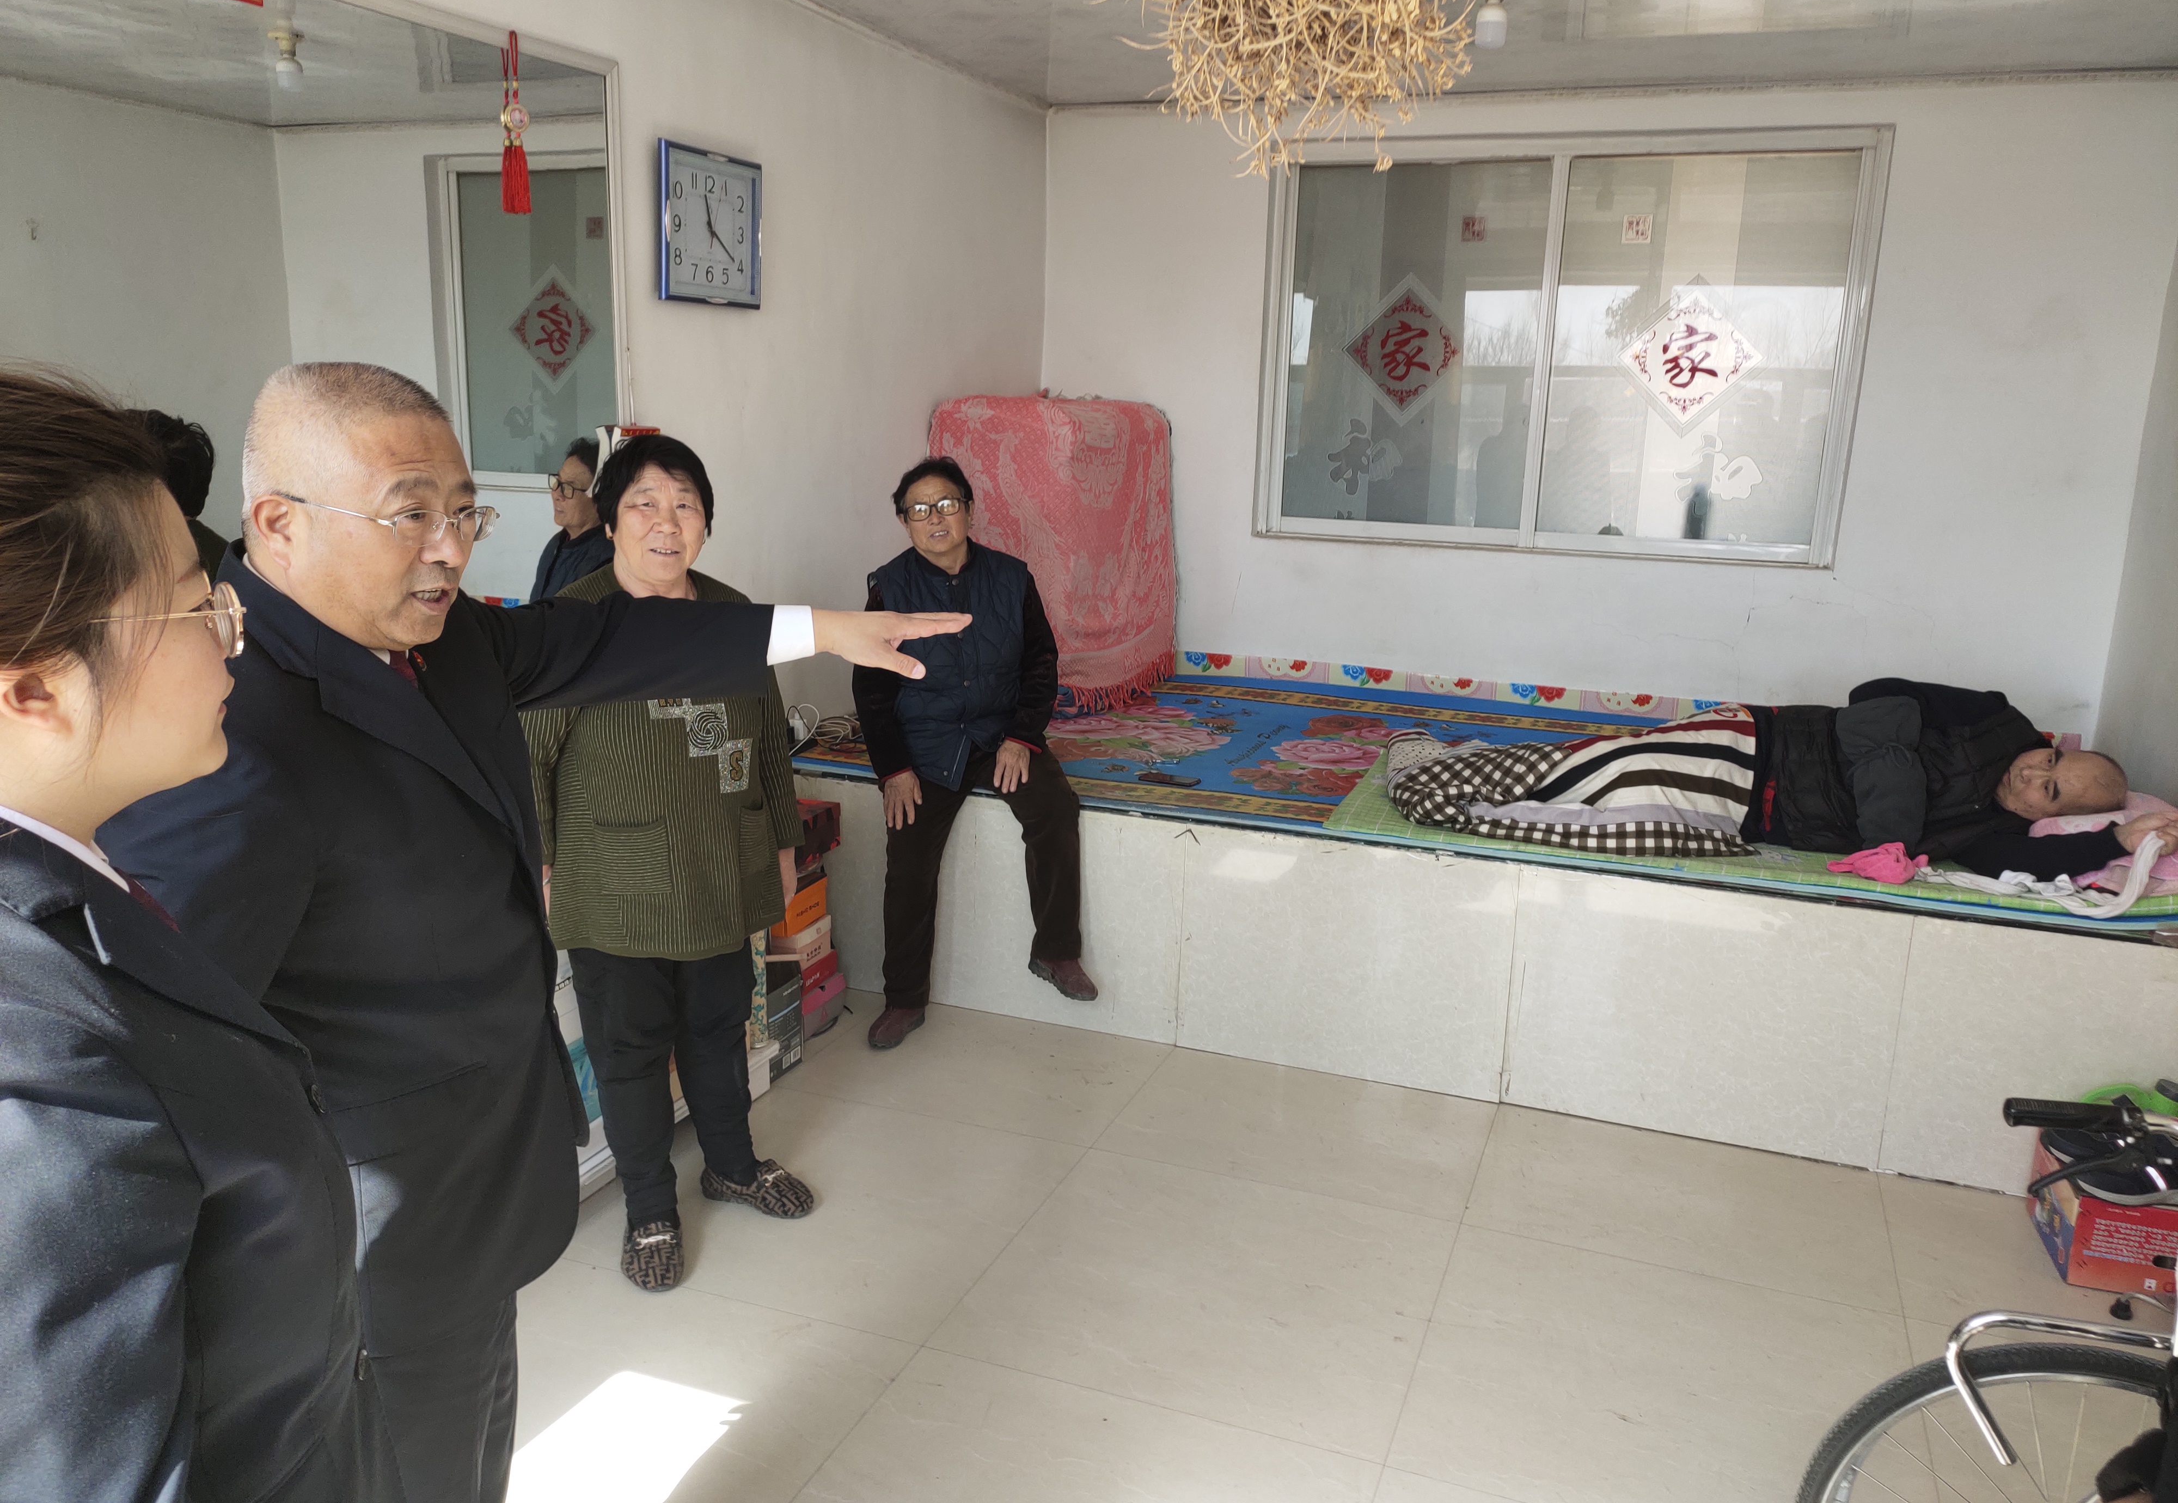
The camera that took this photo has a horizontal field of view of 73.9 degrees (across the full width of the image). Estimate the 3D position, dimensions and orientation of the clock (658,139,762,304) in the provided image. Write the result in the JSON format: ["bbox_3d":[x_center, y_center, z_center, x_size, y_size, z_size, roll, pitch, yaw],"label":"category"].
[{"bbox_3d":[-0.881,-1.223,3.360,0.045,0.328,0.400,5,13,18],"label":"clock"}]

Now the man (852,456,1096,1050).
[{"bbox_3d":[-0.302,-0.017,3.845,0.580,1.470,0.640,1,12,-2],"label":"man"}]

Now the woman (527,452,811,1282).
[{"bbox_3d":[-0.773,0.183,2.758,0.500,1.535,0.340,-6,14,-30],"label":"woman"}]

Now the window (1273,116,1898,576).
[{"bbox_3d":[1.519,-1.365,4.923,1.959,1.370,0.100,6,13,21],"label":"window"}]

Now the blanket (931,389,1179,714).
[{"bbox_3d":[-0.109,-0.745,5.242,0.621,1.028,0.873,6,13,21],"label":"blanket"}]

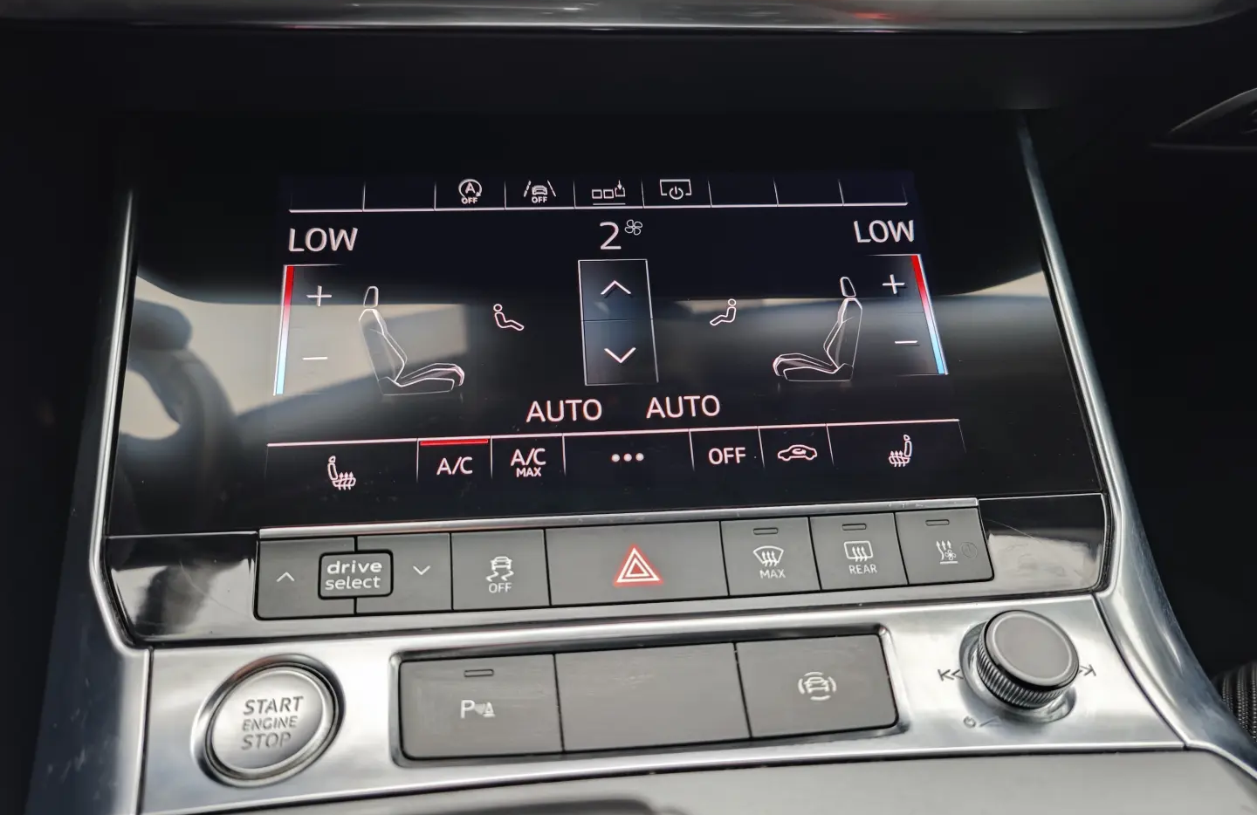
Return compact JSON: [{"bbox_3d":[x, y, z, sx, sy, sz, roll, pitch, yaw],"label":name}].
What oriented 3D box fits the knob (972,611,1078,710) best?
[{"bbox_3d":[0.097,0.062,0.205,0.021,0.011,0.021,-2,40,-5],"label":"knob"}]

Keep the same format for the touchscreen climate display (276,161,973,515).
[{"bbox_3d":[-0.004,-0.021,0.248,0.194,0.010,0.102,-2,75,-5],"label":"touchscreen climate display"}]

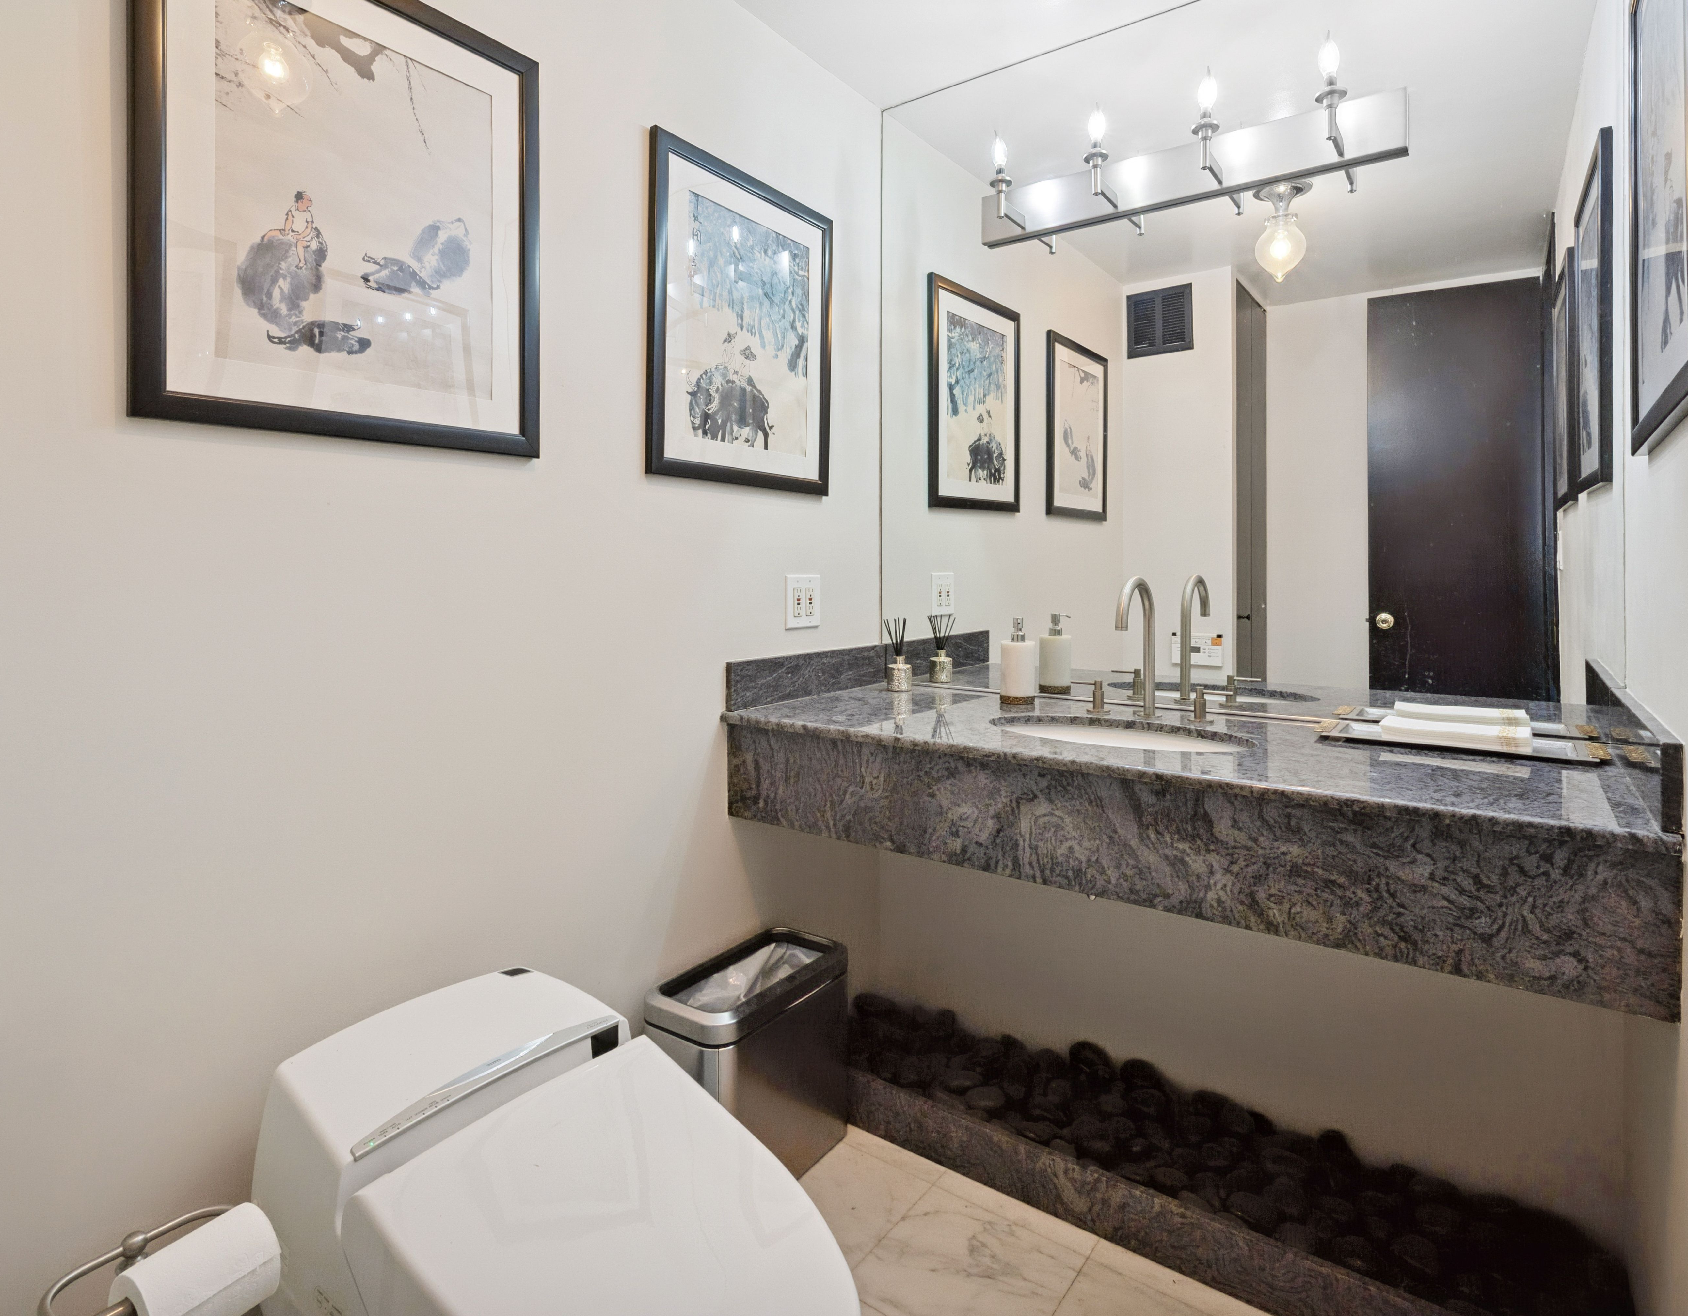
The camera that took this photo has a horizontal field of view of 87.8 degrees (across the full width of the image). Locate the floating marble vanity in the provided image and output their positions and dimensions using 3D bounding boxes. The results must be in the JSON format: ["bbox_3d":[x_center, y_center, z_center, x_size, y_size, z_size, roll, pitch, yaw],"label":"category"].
[{"bbox_3d":[0.513,0.194,1.646,1.469,0.320,0.589,4,6,36],"label":"floating marble vanity"}]

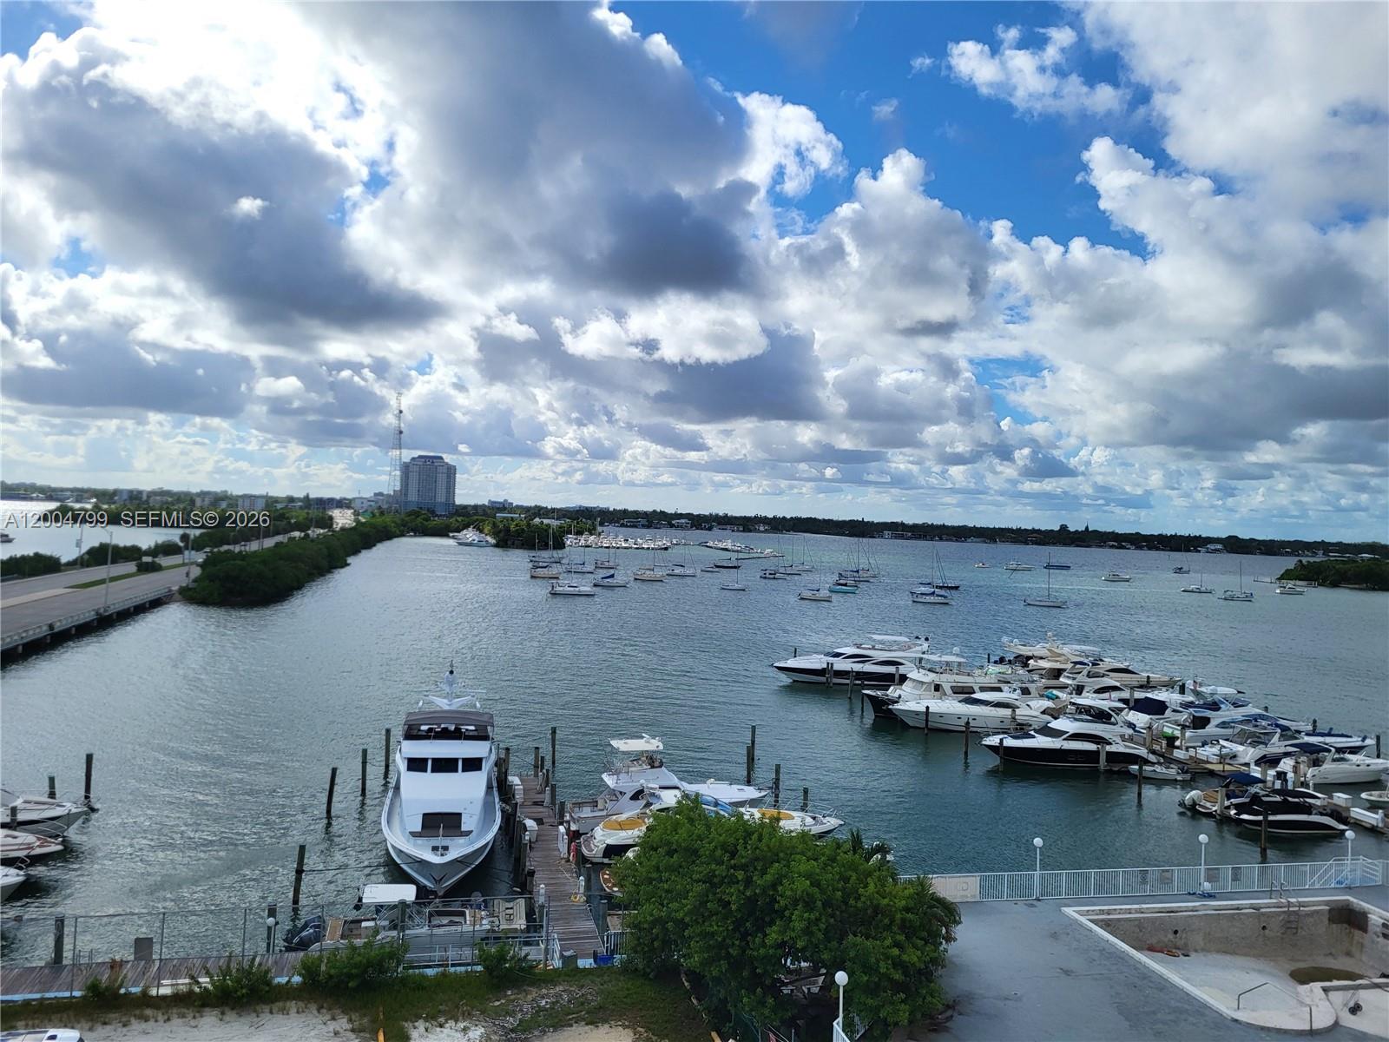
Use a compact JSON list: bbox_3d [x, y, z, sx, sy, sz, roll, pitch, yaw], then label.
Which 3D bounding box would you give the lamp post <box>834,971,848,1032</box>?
[{"bbox_3d":[4.407,14.981,31.611,0.420,2.750,0.420,2,0,0],"label":"lamp post"}]

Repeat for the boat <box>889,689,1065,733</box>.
[{"bbox_3d":[25.324,16.590,92.970,17.050,3.700,4.400,2,0,-13],"label":"boat"}]

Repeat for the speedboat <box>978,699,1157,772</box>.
[{"bbox_3d":[29.054,16.246,79.928,15.540,4.900,4.300,2,0,-13],"label":"speedboat"}]

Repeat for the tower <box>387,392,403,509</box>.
[{"bbox_3d":[-297.699,-65.535,1040.000,15.500,121.000,14.500,2,1,0],"label":"tower"}]

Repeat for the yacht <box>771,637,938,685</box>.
[{"bbox_3d":[18.457,15.882,120.300,19.000,5.400,4.900,2,1,-9],"label":"yacht"}]

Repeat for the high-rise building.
[{"bbox_3d":[-308.995,-42.337,1215.000,58.000,72.000,27.000,2,0,-20],"label":"high-rise building"}]

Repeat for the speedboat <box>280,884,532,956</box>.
[{"bbox_3d":[-11.635,15.876,42.407,9.480,2.850,2.900,2,0,-13],"label":"speedboat"}]

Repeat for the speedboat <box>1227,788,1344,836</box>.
[{"bbox_3d":[38.129,18.905,67.200,7.900,2.100,2.600,2,1,-9],"label":"speedboat"}]

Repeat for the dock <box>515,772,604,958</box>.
[{"bbox_3d":[-7.724,17.656,55.205,2.300,1.100,28.000,2,1,-13],"label":"dock"}]

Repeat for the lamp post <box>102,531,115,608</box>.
[{"bbox_3d":[-82.848,6.897,147.500,2.000,11.400,0.500,2,1,-10],"label":"lamp post"}]

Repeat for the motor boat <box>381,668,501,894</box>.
[{"bbox_3d":[-13.125,12.992,54.621,5.750,8.300,21.000,2,0,-12],"label":"motor boat"}]

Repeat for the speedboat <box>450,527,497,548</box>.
[{"bbox_3d":[-93.709,7.944,446.000,17.500,6.800,5.200,2,1,-12],"label":"speedboat"}]

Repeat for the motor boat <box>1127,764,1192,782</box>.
[{"bbox_3d":[35.615,19.130,80.000,4.600,1.150,1.800,2,1,0],"label":"motor boat"}]

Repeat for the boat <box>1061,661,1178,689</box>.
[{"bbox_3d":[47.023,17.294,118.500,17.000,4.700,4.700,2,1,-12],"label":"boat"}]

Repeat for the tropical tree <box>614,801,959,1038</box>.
[{"bbox_3d":[3.108,13.102,36.991,11.500,6.300,9.500,2,0,-12],"label":"tropical tree"}]

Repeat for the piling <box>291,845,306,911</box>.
[{"bbox_3d":[-17.145,15.488,45.192,0.300,3.030,0.300,6,0,0],"label":"piling"}]

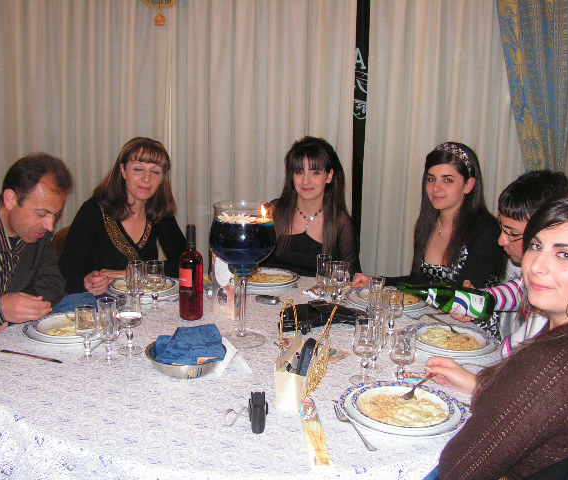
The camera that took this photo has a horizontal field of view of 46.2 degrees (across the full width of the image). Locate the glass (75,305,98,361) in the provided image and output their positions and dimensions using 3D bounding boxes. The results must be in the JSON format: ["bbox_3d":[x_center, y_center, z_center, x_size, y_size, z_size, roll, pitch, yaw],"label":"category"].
[{"bbox_3d":[-0.514,0.241,1.735,0.056,0.141,0.056,1,12,0],"label":"glass"}]

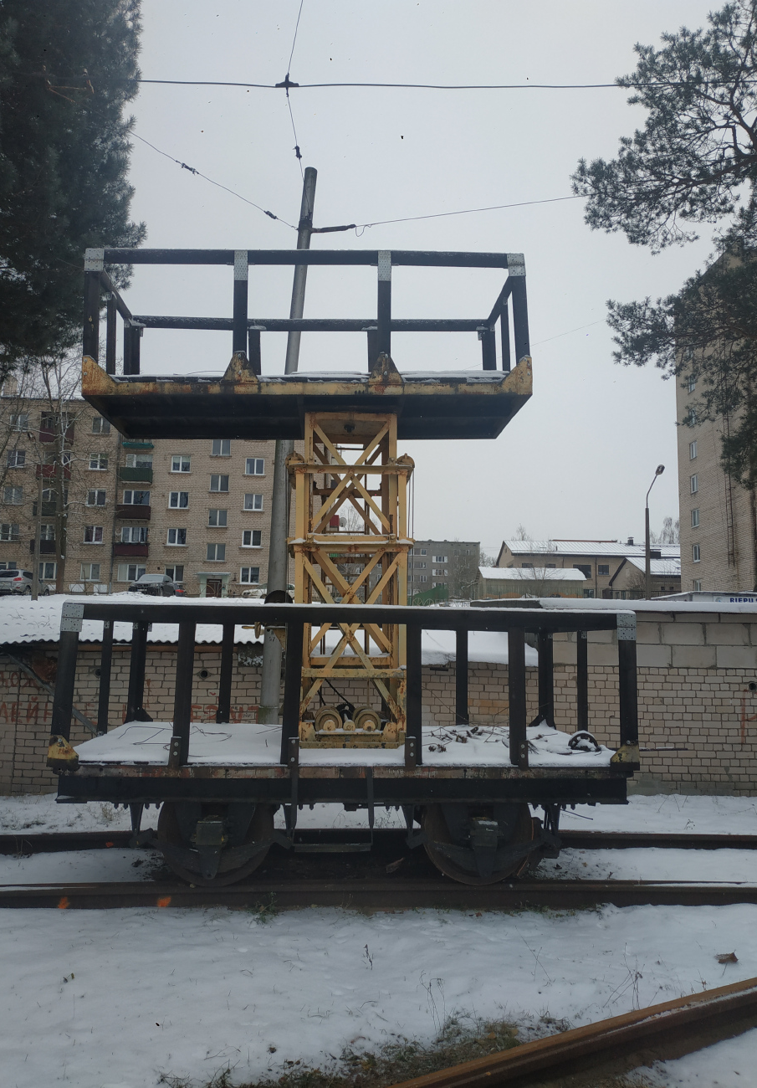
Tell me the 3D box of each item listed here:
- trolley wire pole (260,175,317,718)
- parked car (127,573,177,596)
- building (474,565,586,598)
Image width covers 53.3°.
[{"bbox_3d":[-1.156,-0.957,9.696,0.250,8.360,0.250,3,-7,0],"label":"trolley wire pole"},{"bbox_3d":[-14.842,2.926,49.585,1.920,1.660,4.820,2,-7,-2],"label":"parked car"},{"bbox_3d":[12.214,3.861,61.240,8.000,3.800,5.400,1,-7,0],"label":"building"}]

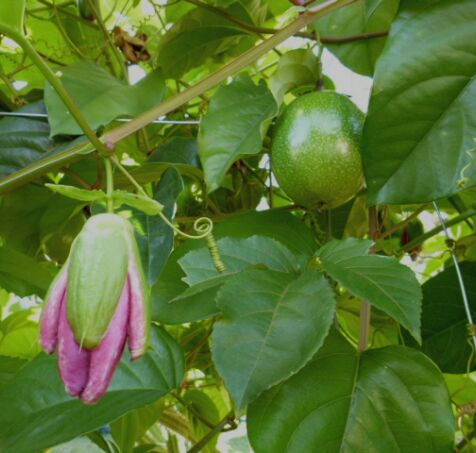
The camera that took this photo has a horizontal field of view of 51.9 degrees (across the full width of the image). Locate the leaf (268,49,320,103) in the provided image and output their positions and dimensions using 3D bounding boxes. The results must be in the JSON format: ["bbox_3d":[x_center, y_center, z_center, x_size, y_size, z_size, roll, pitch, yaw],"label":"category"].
[{"bbox_3d":[0.043,-0.114,0.370,0.036,0.042,0.027,14,-6,7],"label":"leaf"}]

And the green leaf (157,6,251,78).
[{"bbox_3d":[-0.028,-0.161,0.430,0.088,0.058,0.038,7,15,-2],"label":"green leaf"}]

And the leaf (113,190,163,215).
[{"bbox_3d":[-0.058,-0.014,0.285,0.029,0.009,0.014,16,9,0],"label":"leaf"}]

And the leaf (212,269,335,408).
[{"bbox_3d":[0.024,0.077,0.335,0.072,0.098,0.025,20,-18,12],"label":"leaf"}]

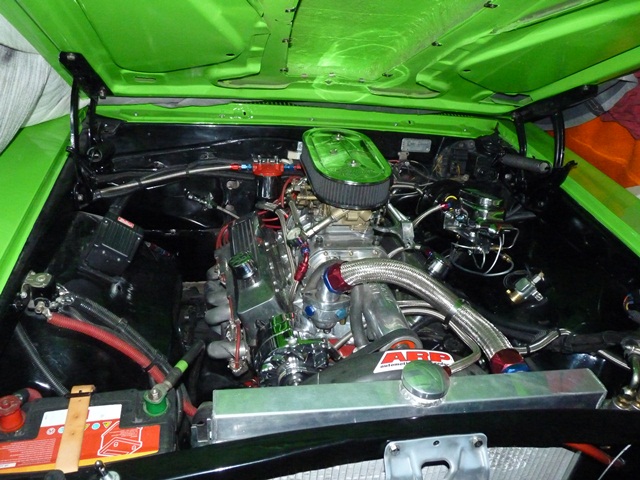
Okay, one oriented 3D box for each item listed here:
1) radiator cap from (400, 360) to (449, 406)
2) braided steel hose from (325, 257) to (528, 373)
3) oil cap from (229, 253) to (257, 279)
[{"bbox_3d":[0.154,0.215,0.746,0.071,0.026,0.071,4,36,-3],"label":"radiator cap"},{"bbox_3d":[0.207,0.138,1.004,0.142,0.130,0.451,-27,47,-37],"label":"braided steel hose"},{"bbox_3d":[-0.176,0.060,1.137,0.058,0.036,0.058,-19,33,5],"label":"oil cap"}]

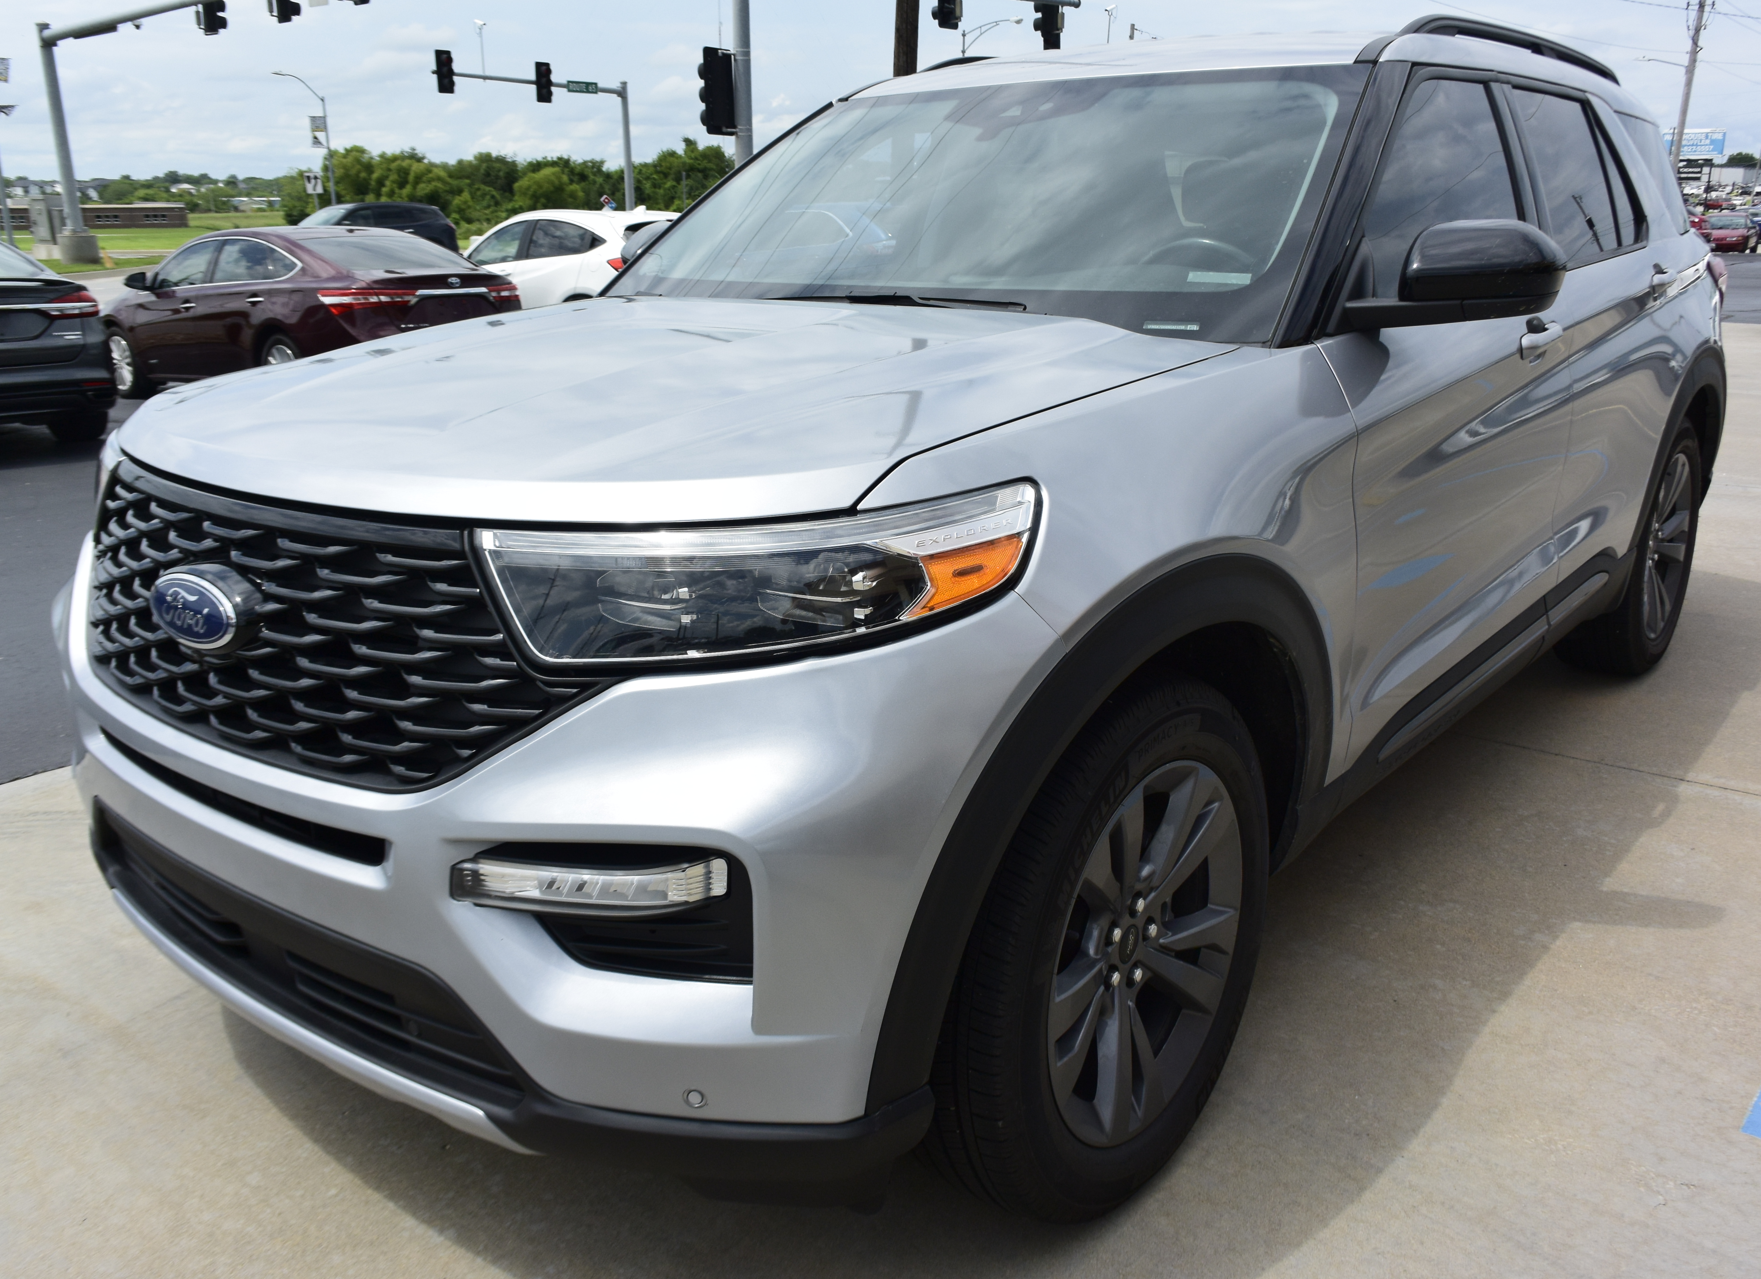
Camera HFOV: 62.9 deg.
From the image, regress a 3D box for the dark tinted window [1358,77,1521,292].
[{"bbox_3d":[0.996,-0.825,2.591,0.060,0.410,0.850,-10,7,42],"label":"dark tinted window"}]

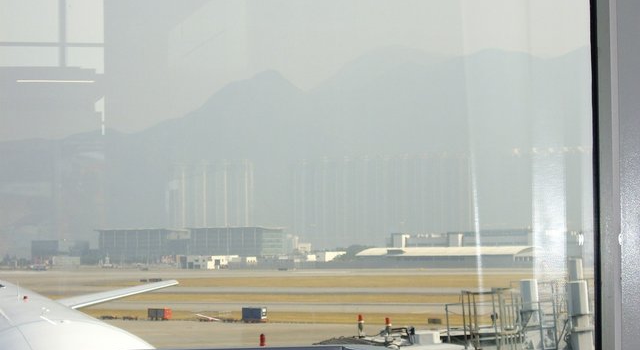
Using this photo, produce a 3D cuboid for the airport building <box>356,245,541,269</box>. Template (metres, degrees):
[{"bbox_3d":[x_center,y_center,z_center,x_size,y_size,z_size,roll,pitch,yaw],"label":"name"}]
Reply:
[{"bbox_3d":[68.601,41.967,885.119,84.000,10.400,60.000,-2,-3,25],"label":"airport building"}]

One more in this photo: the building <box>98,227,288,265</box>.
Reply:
[{"bbox_3d":[-97.213,52.801,1300.728,139.000,25.700,35.000,-2,-3,25],"label":"building"}]

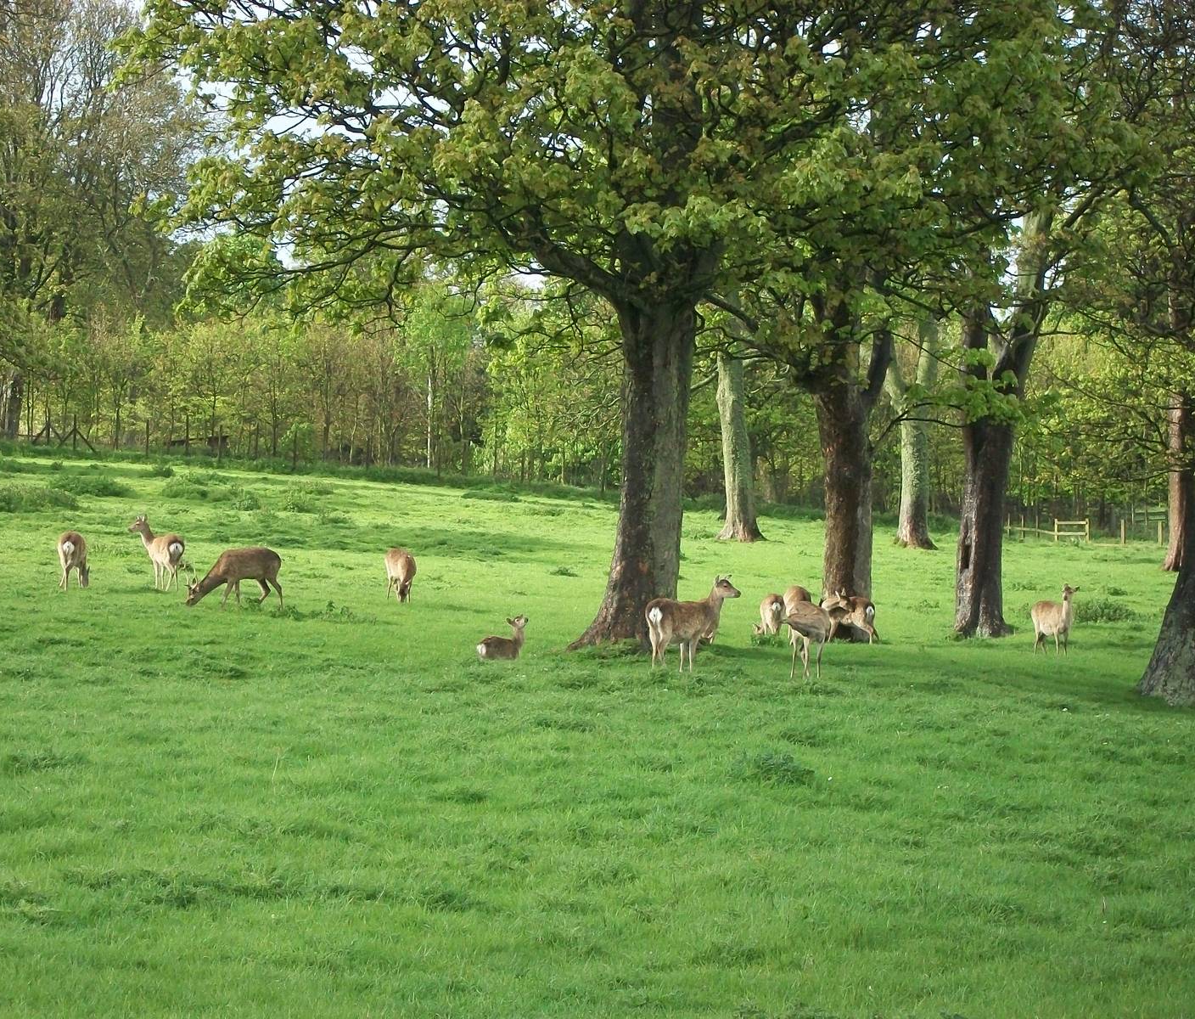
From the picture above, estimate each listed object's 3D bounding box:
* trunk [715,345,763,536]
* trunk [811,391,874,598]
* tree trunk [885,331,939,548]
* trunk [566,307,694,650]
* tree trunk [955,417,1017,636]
[{"bbox_3d":[3.747,-1.704,100.000,1.268,5.071,1.100,0,0,0],"label":"trunk"},{"bbox_3d":[3.039,0.059,46.500,0.799,3.039,0.700,0,0,0],"label":"trunk"},{"bbox_3d":[8.395,-1.916,100.000,1.437,6.000,1.150,0,0,0],"label":"tree trunk"},{"bbox_3d":[0.425,-0.418,45.000,1.547,4.145,1.300,0,0,0],"label":"trunk"},{"bbox_3d":[4.788,0.216,46.500,0.760,2.725,0.680,0,0,0],"label":"tree trunk"}]

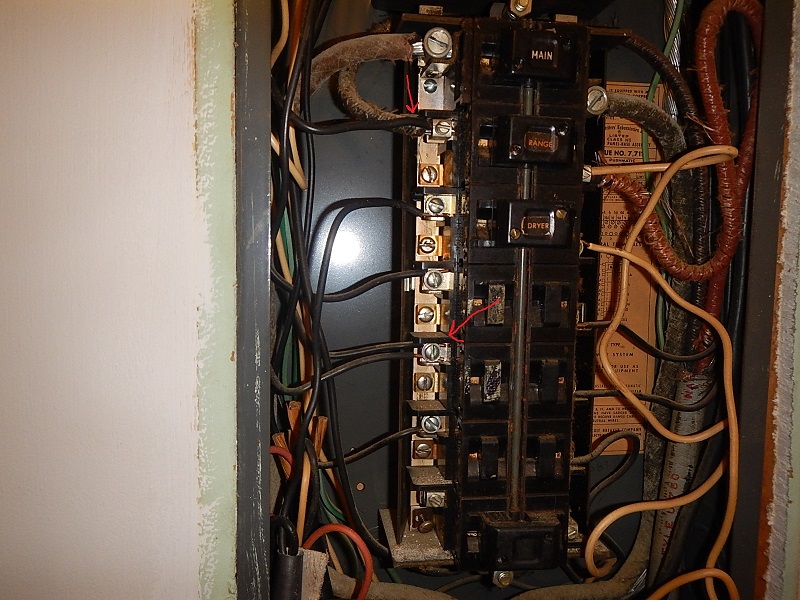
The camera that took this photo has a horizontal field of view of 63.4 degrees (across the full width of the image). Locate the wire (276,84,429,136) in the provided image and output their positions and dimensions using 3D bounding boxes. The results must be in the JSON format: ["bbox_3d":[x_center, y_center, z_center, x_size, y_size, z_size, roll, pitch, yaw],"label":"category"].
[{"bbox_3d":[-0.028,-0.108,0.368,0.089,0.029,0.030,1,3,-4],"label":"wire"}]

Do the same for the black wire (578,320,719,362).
[{"bbox_3d":[0.149,0.025,0.389,0.081,0.025,0.030,1,3,-4],"label":"black wire"}]

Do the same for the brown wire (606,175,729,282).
[{"bbox_3d":[0.157,-0.042,0.381,0.070,0.064,0.032,1,3,-4],"label":"brown wire"}]

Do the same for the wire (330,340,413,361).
[{"bbox_3d":[-0.017,0.029,0.378,0.049,0.012,0.014,1,3,-4],"label":"wire"}]

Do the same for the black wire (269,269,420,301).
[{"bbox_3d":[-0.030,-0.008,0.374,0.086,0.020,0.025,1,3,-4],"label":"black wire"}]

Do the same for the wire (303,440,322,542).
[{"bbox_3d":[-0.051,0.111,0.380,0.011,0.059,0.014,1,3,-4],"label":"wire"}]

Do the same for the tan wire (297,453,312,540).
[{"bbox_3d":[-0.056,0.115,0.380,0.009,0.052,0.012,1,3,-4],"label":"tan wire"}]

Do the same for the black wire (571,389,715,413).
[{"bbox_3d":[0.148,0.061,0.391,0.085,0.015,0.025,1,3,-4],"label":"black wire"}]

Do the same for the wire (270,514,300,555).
[{"bbox_3d":[-0.066,0.135,0.373,0.017,0.023,0.016,1,3,-4],"label":"wire"}]

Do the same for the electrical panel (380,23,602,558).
[{"bbox_3d":[0.062,-0.004,0.457,0.140,0.356,0.078,1,3,-5],"label":"electrical panel"}]

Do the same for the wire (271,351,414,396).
[{"bbox_3d":[-0.034,0.043,0.377,0.082,0.027,0.028,1,3,-4],"label":"wire"}]

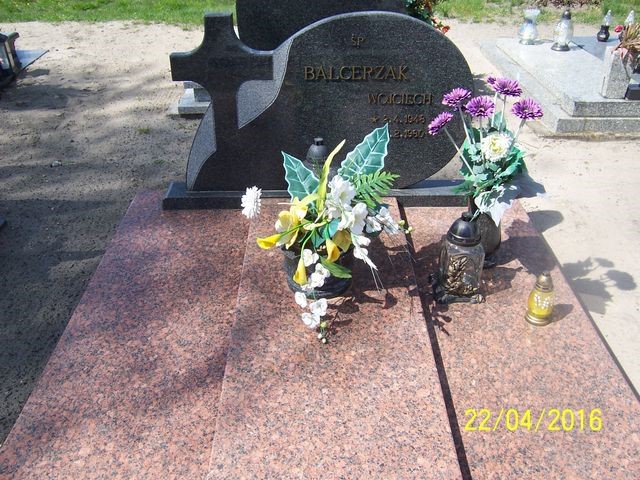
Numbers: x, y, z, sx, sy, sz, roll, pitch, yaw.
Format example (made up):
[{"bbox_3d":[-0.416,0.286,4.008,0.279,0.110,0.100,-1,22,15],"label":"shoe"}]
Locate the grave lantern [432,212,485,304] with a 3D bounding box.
[{"bbox_3d":[0.410,0.037,1.781,0.143,0.253,0.140,-2,30,-3],"label":"grave lantern"}]

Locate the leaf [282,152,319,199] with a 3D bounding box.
[{"bbox_3d":[-0.060,-0.195,1.869,0.085,0.169,0.040,-31,-5,-9],"label":"leaf"}]

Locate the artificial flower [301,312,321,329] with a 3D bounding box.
[{"bbox_3d":[-0.026,0.220,1.669,0.057,0.038,0.035,-1,30,-1],"label":"artificial flower"}]

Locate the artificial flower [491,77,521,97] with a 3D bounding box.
[{"bbox_3d":[0.586,-0.478,1.906,0.088,0.045,0.085,-1,30,0],"label":"artificial flower"}]

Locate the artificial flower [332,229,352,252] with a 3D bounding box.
[{"bbox_3d":[0.068,0.002,1.834,0.060,0.040,0.068,0,66,0],"label":"artificial flower"}]

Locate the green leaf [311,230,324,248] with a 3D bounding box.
[{"bbox_3d":[-0.007,-0.002,1.825,0.045,0.030,0.060,0,66,0],"label":"green leaf"}]

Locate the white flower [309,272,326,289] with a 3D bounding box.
[{"bbox_3d":[-0.007,0.116,1.752,0.050,0.030,0.045,0,63,0],"label":"white flower"}]

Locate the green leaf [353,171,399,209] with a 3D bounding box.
[{"bbox_3d":[0.160,-0.146,1.760,0.135,0.090,0.070,-1,30,-1],"label":"green leaf"}]

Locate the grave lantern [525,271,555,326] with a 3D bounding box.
[{"bbox_3d":[0.610,0.154,1.679,0.078,0.155,0.078,-1,30,-1],"label":"grave lantern"}]

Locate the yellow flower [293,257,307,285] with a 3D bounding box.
[{"bbox_3d":[-0.061,0.095,1.900,0.048,0.085,0.052,-1,30,0],"label":"yellow flower"}]

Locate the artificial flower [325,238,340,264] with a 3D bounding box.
[{"bbox_3d":[0.040,0.033,1.933,0.050,0.072,0.055,-1,30,0],"label":"artificial flower"}]

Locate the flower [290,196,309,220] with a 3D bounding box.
[{"bbox_3d":[-0.059,-0.090,1.743,0.053,0.058,0.045,-1,30,-1],"label":"flower"}]

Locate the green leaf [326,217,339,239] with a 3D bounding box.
[{"bbox_3d":[0.036,-0.033,1.767,0.037,0.048,0.030,-1,30,-1],"label":"green leaf"}]

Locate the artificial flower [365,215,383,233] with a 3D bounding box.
[{"bbox_3d":[0.169,-0.052,1.929,0.056,0.048,0.050,-1,30,0],"label":"artificial flower"}]

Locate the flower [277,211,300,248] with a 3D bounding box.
[{"bbox_3d":[-0.090,-0.030,1.743,0.070,0.092,0.060,-1,30,-1],"label":"flower"}]

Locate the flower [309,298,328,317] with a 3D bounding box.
[{"bbox_3d":[-0.004,0.189,1.709,0.053,0.030,0.050,0,63,0],"label":"flower"}]

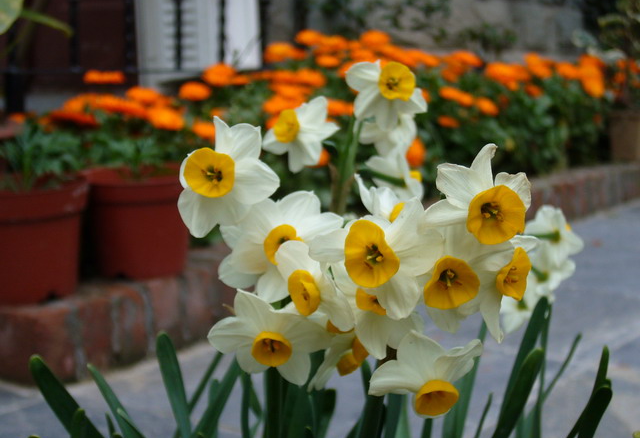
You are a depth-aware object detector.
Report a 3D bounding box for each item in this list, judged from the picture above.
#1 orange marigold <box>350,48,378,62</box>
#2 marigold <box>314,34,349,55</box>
[{"bbox_3d":[0.083,-0.307,2.280,0.053,0.028,0.053,0,9,0],"label":"orange marigold"},{"bbox_3d":[0.021,-0.324,2.280,0.060,0.034,0.058,0,9,0],"label":"marigold"}]

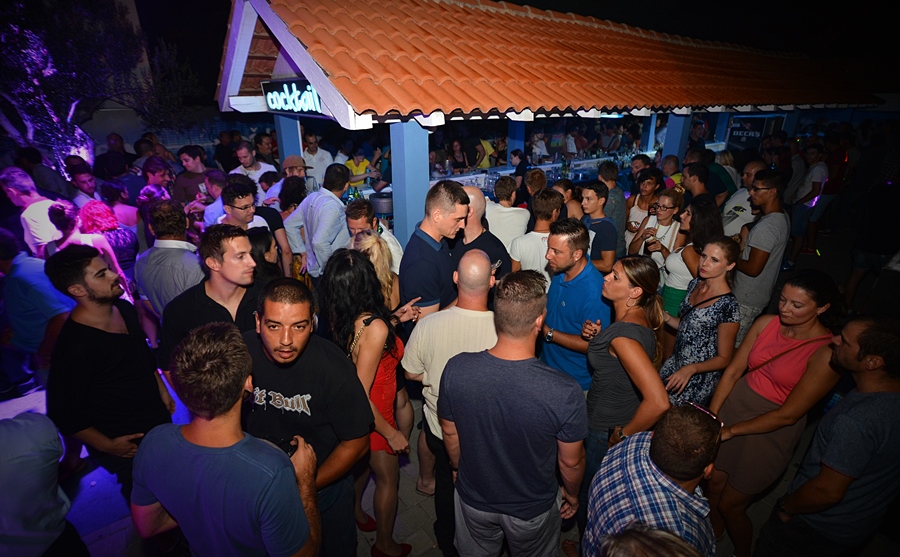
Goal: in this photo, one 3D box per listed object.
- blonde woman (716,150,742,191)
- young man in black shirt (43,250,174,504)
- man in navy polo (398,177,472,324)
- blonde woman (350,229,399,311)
[{"bbox_3d":[3.700,-0.959,5.894,0.460,1.660,0.300,-4,23,-9],"label":"blonde woman"},{"bbox_3d":[-1.440,0.660,1.964,0.420,1.750,0.550,0,23,0],"label":"young man in black shirt"},{"bbox_3d":[-0.060,0.397,2.417,0.420,1.880,0.540,3,23,7],"label":"man in navy polo"},{"bbox_3d":[-0.380,0.506,2.442,0.340,1.660,0.460,15,27,32],"label":"blonde woman"}]

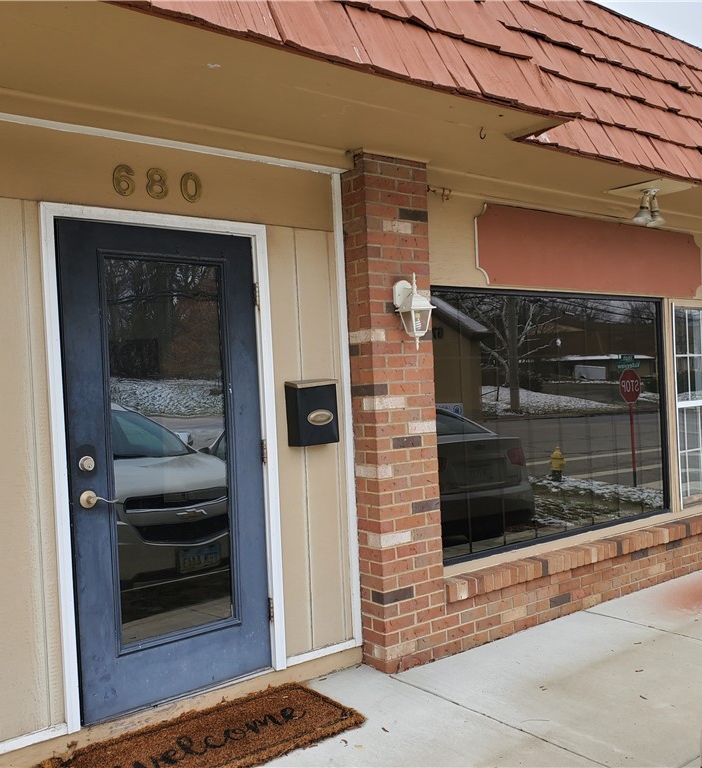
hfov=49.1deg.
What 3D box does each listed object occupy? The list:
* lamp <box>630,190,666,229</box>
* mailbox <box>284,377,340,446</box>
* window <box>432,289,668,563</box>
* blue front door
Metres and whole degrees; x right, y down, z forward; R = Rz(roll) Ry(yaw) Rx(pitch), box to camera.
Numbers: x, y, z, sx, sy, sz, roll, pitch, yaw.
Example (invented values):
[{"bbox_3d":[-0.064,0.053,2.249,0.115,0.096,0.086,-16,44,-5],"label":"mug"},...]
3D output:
[{"bbox_3d":[1.848,-1.090,4.772,0.180,0.230,0.170,-3,0,-36],"label":"lamp"},{"bbox_3d":[-0.183,0.134,3.730,0.240,0.319,0.115,-3,0,-36],"label":"mailbox"},{"bbox_3d":[1.328,0.190,4.815,2.300,1.520,0.080,-3,0,-36],"label":"window"},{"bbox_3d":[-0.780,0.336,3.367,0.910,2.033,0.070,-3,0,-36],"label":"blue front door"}]

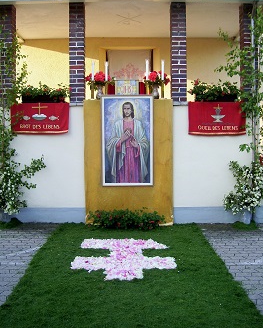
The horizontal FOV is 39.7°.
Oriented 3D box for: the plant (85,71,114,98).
[{"bbox_3d":[-0.553,-1.378,6.399,0.527,0.484,0.400,0,5,0],"label":"plant"}]

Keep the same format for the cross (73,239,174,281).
[{"bbox_3d":[-0.089,1.214,4.845,1.302,0.030,1.560,0,5,0],"label":"cross"}]

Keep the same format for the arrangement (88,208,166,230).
[{"bbox_3d":[-0.094,0.929,6.235,1.353,0.375,0.350,0,5,0],"label":"arrangement"}]

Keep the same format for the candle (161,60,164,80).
[{"bbox_3d":[0.549,-1.637,6.344,0.045,0.359,0.045,0,5,0],"label":"candle"}]

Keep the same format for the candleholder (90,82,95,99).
[{"bbox_3d":[-0.678,-1.291,6.377,0.060,0.319,0.060,0,5,0],"label":"candleholder"}]

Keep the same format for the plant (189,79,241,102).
[{"bbox_3d":[1.449,-1.274,6.358,0.908,0.396,0.300,0,5,0],"label":"plant"}]

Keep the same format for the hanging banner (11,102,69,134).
[{"bbox_3d":[-1.577,-0.781,6.294,1.011,0.540,0.040,0,5,0],"label":"hanging banner"}]

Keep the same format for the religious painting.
[{"bbox_3d":[-0.066,-0.384,6.262,0.899,1.557,0.040,0,5,0],"label":"religious painting"}]

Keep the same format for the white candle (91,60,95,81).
[{"bbox_3d":[-0.666,-1.624,6.345,0.045,0.367,0.045,0,5,0],"label":"white candle"}]

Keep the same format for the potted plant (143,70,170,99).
[{"bbox_3d":[0.444,-1.387,6.398,0.501,0.501,0.400,0,5,0],"label":"potted plant"}]

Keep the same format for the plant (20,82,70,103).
[{"bbox_3d":[-1.502,-1.240,6.361,0.873,0.362,0.300,0,5,0],"label":"plant"}]

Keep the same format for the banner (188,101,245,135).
[{"bbox_3d":[1.486,-0.781,6.294,1.002,0.575,0.040,0,5,0],"label":"banner"}]

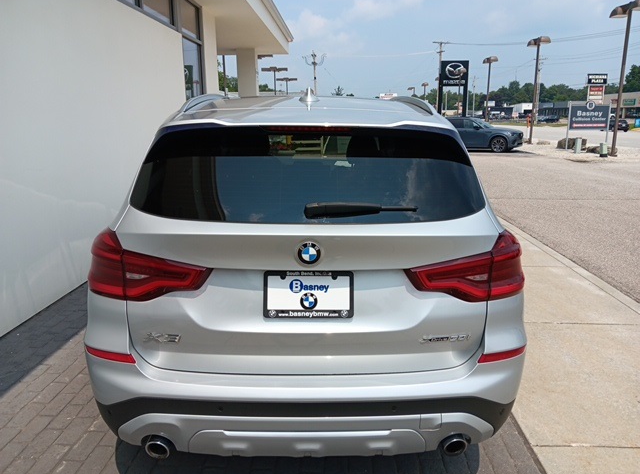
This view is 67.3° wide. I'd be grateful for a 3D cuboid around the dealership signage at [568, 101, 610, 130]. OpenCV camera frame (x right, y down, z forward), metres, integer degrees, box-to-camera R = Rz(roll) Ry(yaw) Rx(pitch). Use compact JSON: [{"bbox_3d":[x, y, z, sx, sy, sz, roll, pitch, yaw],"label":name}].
[{"bbox_3d":[14.242,-6.421,25.403,2.150,1.420,0.140,2,14,10],"label":"dealership signage"}]

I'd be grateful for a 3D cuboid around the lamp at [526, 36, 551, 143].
[{"bbox_3d":[13.943,-9.347,31.180,1.350,6.700,0.420,11,17,39],"label":"lamp"}]

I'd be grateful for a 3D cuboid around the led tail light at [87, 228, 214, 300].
[{"bbox_3d":[-0.636,0.107,1.749,0.510,0.215,0.270,0,14,-1],"label":"led tail light"}]

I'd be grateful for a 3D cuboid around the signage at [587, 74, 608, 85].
[{"bbox_3d":[49.625,-28.115,85.808,3.500,1.750,0.500,1,14,5],"label":"signage"}]

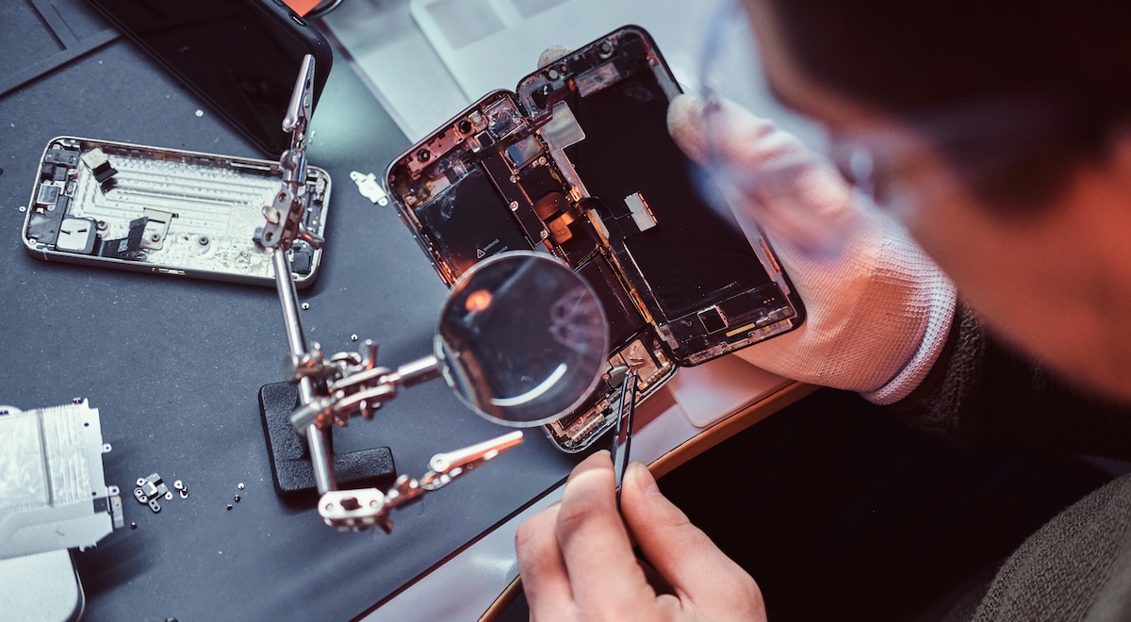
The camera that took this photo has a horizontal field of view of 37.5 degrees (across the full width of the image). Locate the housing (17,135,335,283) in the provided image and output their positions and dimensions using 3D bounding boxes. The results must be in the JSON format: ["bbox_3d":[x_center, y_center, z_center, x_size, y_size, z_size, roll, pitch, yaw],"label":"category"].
[{"bbox_3d":[-0.165,-0.042,0.714,0.124,0.007,0.059,7,61,-4],"label":"housing"}]

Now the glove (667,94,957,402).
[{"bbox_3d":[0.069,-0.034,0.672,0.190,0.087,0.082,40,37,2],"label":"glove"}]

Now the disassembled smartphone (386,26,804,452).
[{"bbox_3d":[0.012,-0.030,0.680,0.126,0.042,0.145,-31,103,8],"label":"disassembled smartphone"}]

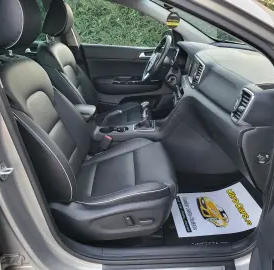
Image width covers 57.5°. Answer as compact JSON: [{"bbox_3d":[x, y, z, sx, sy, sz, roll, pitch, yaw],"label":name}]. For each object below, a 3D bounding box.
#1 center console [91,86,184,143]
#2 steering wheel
[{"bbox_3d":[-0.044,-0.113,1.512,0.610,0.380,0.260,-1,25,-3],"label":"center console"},{"bbox_3d":[0.157,-0.517,1.748,0.100,0.374,0.374,26,21,-15],"label":"steering wheel"}]

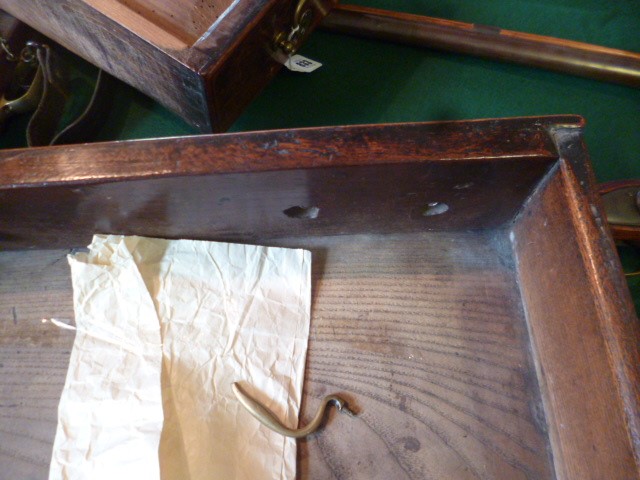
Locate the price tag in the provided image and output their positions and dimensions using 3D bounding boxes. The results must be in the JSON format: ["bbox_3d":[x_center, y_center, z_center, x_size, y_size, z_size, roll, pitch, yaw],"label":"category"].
[{"bbox_3d":[-0.013,-0.140,0.353,0.026,0.002,0.016,21,62,12],"label":"price tag"}]

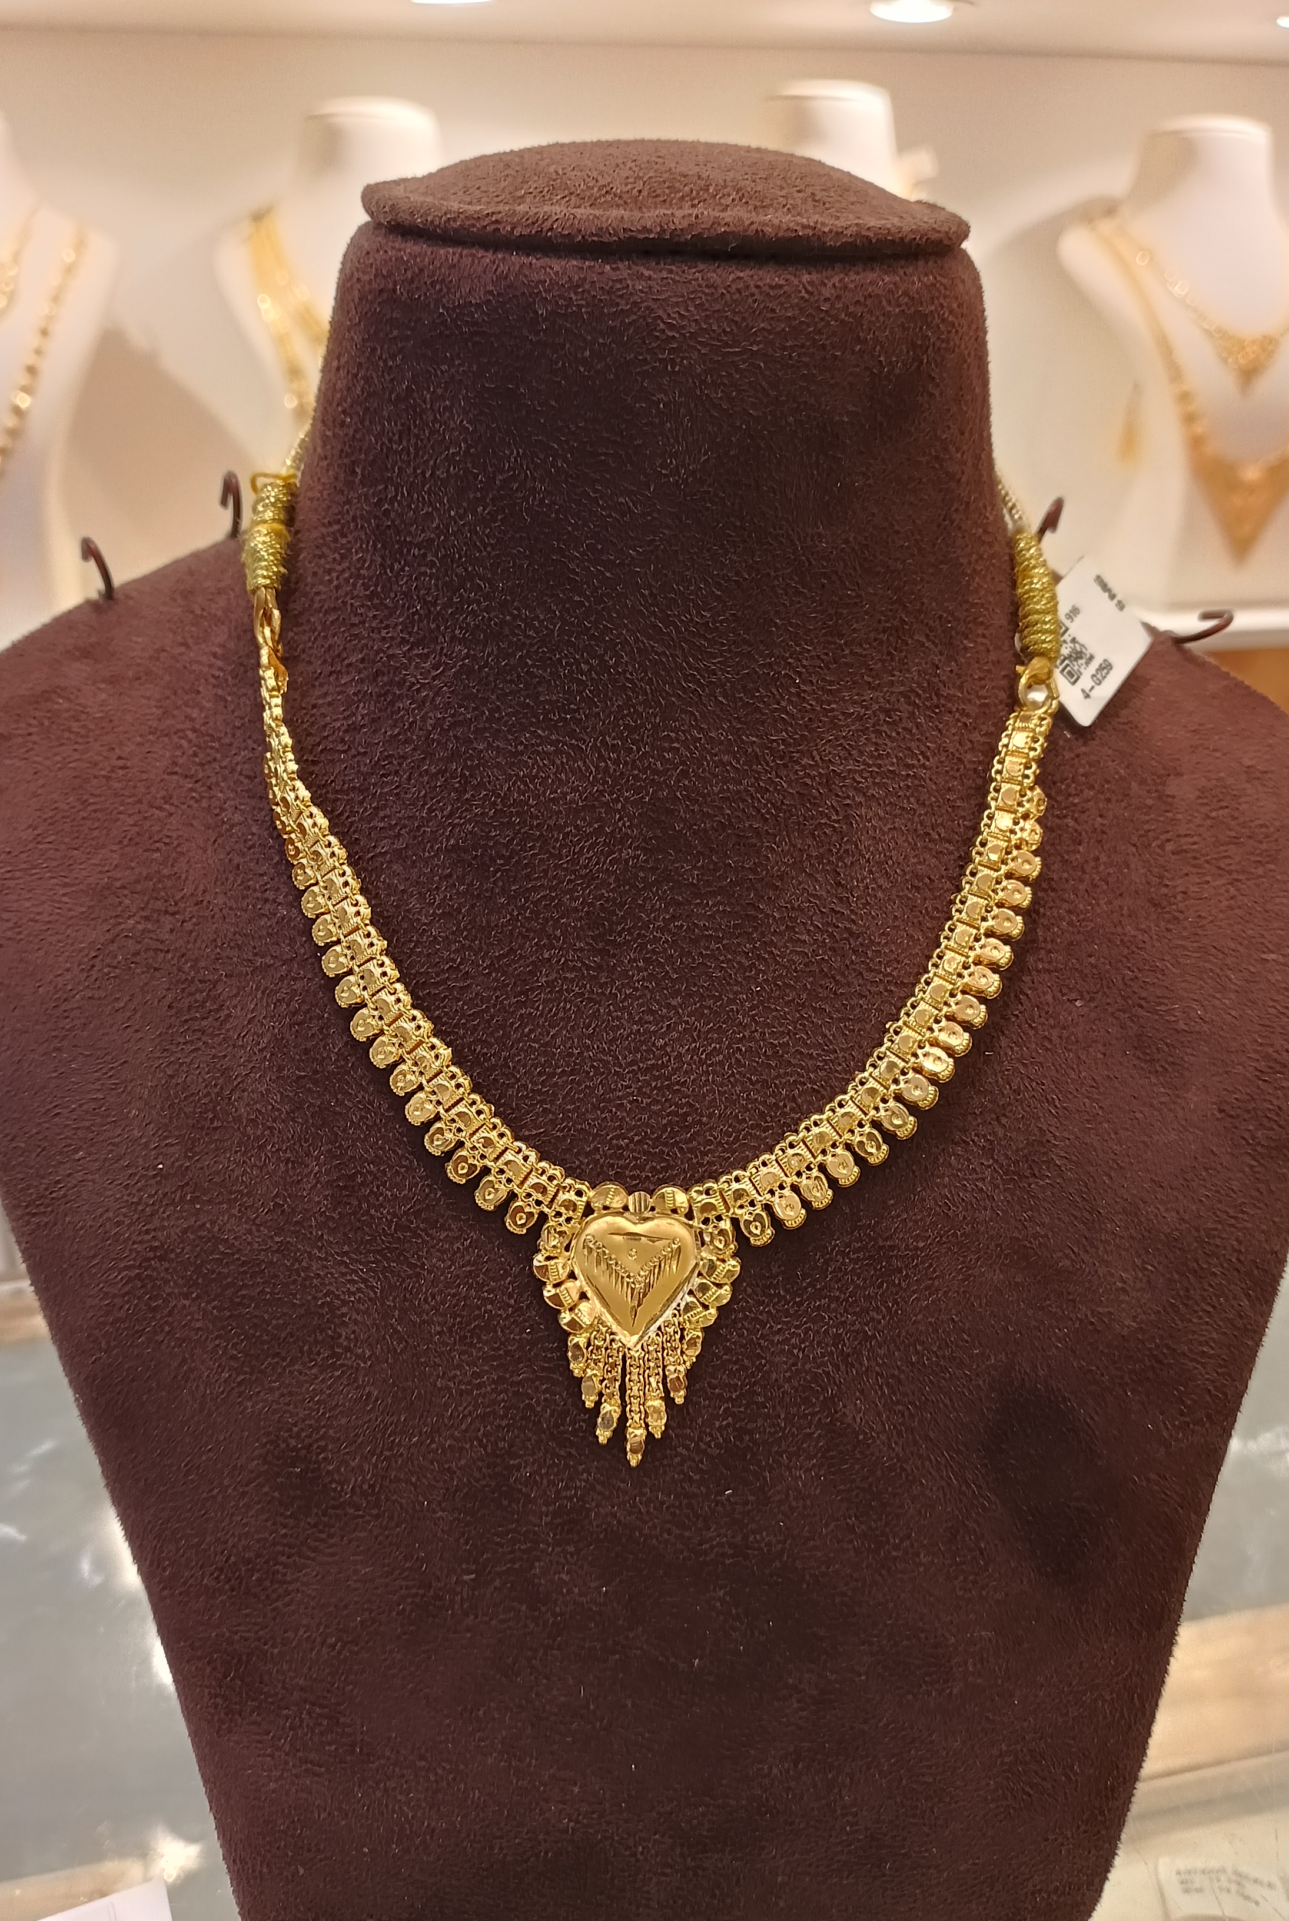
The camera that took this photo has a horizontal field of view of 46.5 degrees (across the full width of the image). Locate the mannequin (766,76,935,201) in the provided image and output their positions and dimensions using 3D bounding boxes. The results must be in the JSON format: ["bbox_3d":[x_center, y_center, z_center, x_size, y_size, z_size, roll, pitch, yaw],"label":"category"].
[{"bbox_3d":[0.134,-0.433,1.096,0.226,0.357,0.135,-6,24,-12],"label":"mannequin"}]

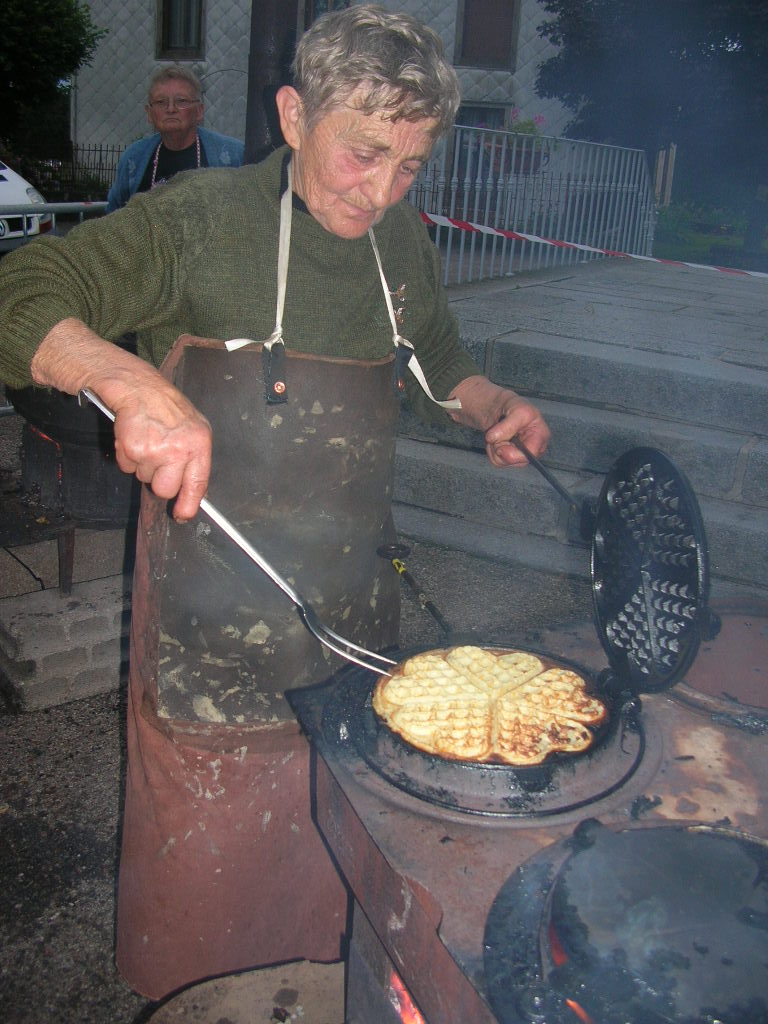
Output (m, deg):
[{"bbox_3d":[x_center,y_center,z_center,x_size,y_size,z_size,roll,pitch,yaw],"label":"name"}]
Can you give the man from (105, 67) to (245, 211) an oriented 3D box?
[{"bbox_3d":[-0.752,-0.692,3.679,0.540,1.650,0.360,5,18,-2],"label":"man"}]

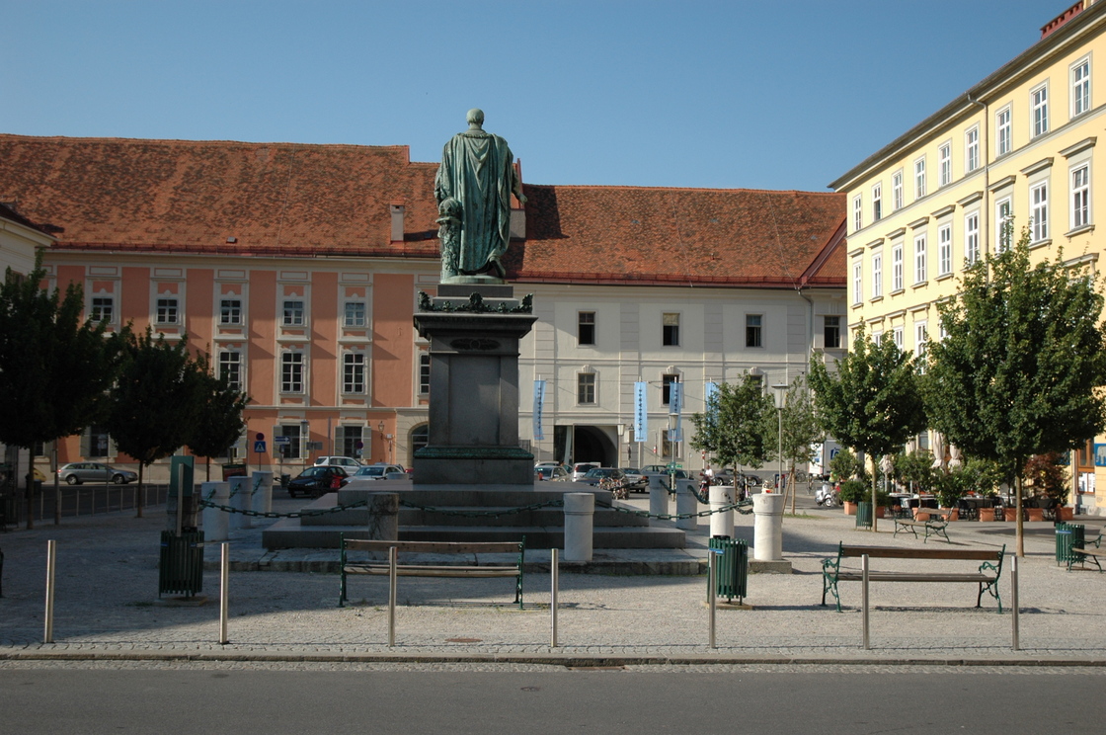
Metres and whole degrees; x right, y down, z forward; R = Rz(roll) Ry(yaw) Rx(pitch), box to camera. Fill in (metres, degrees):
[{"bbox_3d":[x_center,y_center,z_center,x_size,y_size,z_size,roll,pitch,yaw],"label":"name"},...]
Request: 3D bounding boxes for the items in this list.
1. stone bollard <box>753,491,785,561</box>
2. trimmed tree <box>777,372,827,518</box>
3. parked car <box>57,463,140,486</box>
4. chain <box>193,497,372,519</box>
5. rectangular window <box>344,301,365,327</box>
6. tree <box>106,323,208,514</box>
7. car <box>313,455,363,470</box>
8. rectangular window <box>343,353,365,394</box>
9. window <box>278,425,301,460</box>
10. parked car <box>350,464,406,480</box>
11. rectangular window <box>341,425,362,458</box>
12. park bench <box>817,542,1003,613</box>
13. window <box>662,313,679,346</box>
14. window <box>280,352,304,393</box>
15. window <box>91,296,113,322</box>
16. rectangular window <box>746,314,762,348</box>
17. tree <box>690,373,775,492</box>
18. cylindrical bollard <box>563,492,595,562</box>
[{"bbox_3d":[3.489,2.584,19.850,0.480,1.030,0.480,1,-3,0],"label":"stone bollard"},{"bbox_3d":[8.681,2.725,43.421,2.100,4.969,2.100,1,-3,-6],"label":"trimmed tree"},{"bbox_3d":[-29.774,6.927,79.962,4.850,1.460,1.840,1,-3,-5],"label":"parked car"},{"bbox_3d":[-4.209,2.196,19.130,2.650,0.300,0.080,1,-3,-6],"label":"chain"},{"bbox_3d":[-13.246,-3.571,82.200,1.370,1.620,0.200,1,-3,-7],"label":"rectangular window"},{"bbox_3d":[-11.827,1.592,36.146,3.000,5.600,3.000,1,-3,-6],"label":"tree"},{"bbox_3d":[-13.141,6.671,79.248,4.550,1.780,1.820,1,-3,-6],"label":"car"},{"bbox_3d":[-13.065,0.389,80.596,1.410,2.663,0.200,1,-4,-6],"label":"rectangular window"},{"bbox_3d":[-17.057,4.899,79.857,1.263,2.212,0.200,1,-4,-6],"label":"window"},{"bbox_3d":[-8.623,5.484,59.961,1.740,1.480,4.200,0,-3,15],"label":"parked car"},{"bbox_3d":[-14.418,5.336,87.849,1.420,2.380,0.250,1,-3,-6],"label":"rectangular window"},{"bbox_3d":[4.358,2.528,14.918,2.060,0.830,0.670,1,-3,-7],"label":"park bench"},{"bbox_3d":[8.729,-2.812,90.799,1.300,2.450,0.250,1,-3,-6],"label":"window"},{"bbox_3d":[-17.721,0.370,83.592,1.513,2.794,0.250,1,-3,-6],"label":"window"},{"bbox_3d":[-29.000,-3.687,79.026,1.308,1.597,0.200,1,-4,-6],"label":"window"},{"bbox_3d":[14.450,-2.634,88.000,1.250,2.380,0.200,1,-3,-7],"label":"rectangular window"},{"bbox_3d":[7.561,2.983,51.500,3.550,5.500,3.500,1,-3,0],"label":"tree"},{"bbox_3d":[0.381,2.333,17.869,0.445,0.990,0.445,0,-4,0],"label":"cylindrical bollard"}]

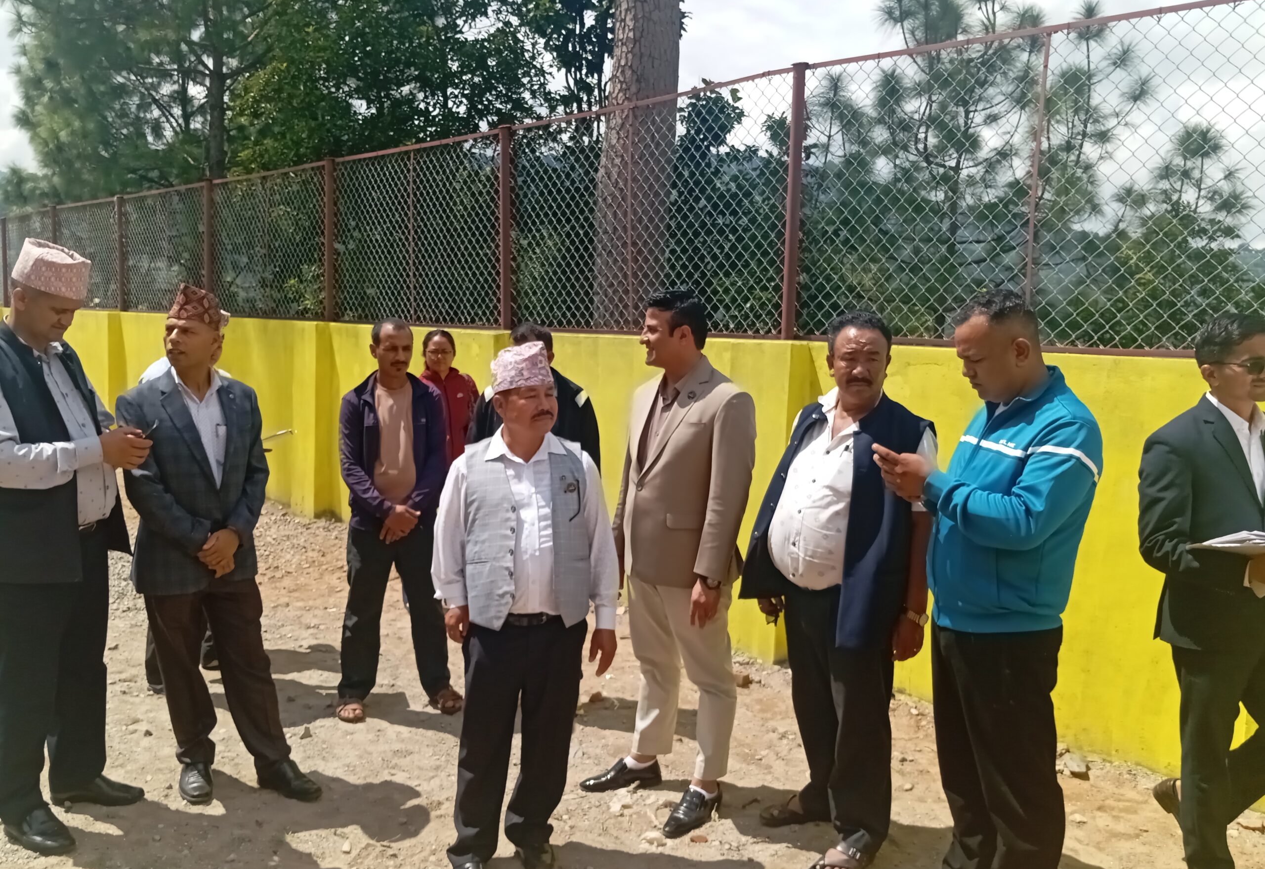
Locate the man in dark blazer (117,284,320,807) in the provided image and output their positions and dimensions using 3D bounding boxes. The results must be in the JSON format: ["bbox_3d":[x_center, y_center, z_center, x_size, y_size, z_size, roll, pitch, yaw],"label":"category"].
[{"bbox_3d":[-1.383,0.359,3.443,0.560,1.706,0.370,-4,9,-38],"label":"man in dark blazer"}]

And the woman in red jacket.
[{"bbox_3d":[-0.943,0.238,5.208,0.450,1.539,0.290,0,7,-10],"label":"woman in red jacket"}]

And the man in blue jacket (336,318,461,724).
[{"bbox_3d":[-0.985,0.337,4.236,0.500,1.624,0.330,-1,7,-16],"label":"man in blue jacket"}]

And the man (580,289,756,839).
[{"bbox_3d":[0.116,0.389,3.377,0.390,1.722,0.470,-5,9,-40],"label":"man"}]

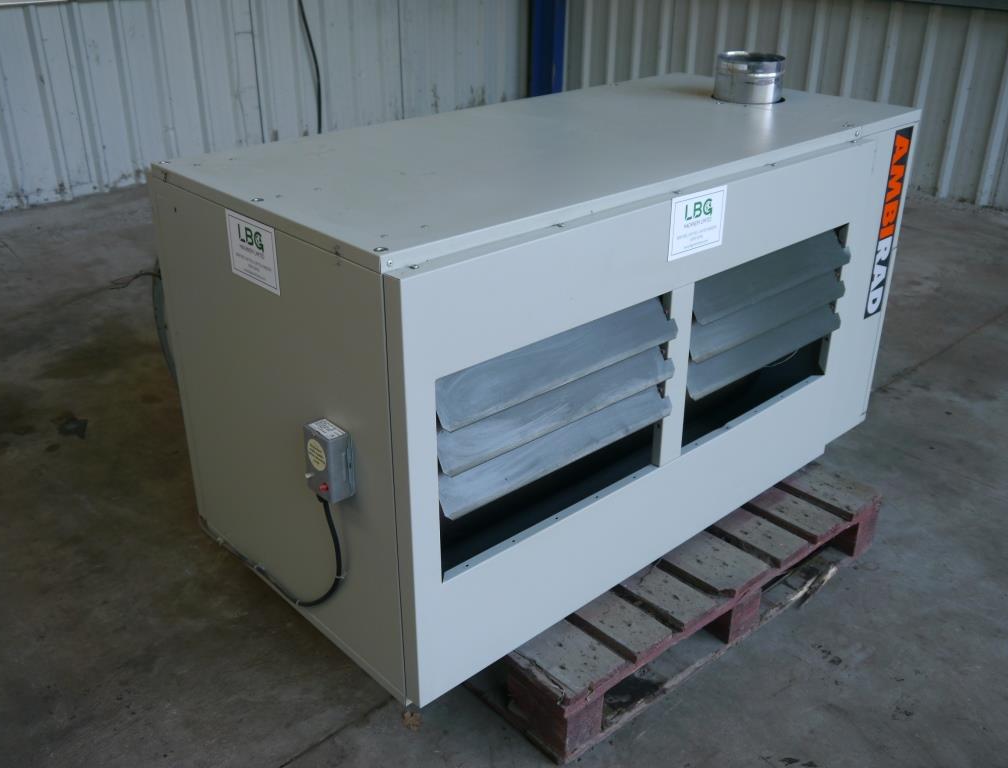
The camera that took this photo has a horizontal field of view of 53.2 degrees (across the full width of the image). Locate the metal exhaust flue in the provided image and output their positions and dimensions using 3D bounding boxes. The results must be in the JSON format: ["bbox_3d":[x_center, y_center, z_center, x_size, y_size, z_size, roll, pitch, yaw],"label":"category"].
[{"bbox_3d":[0.574,-0.716,2.351,0.154,0.092,0.154,0,26,0],"label":"metal exhaust flue"}]

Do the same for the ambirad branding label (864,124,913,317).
[{"bbox_3d":[0.883,-0.362,2.310,0.078,0.446,0.003,-22,34,-38],"label":"ambirad branding label"}]

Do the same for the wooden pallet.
[{"bbox_3d":[0.096,0.263,2.397,0.982,0.153,1.160,-21,33,-36],"label":"wooden pallet"}]

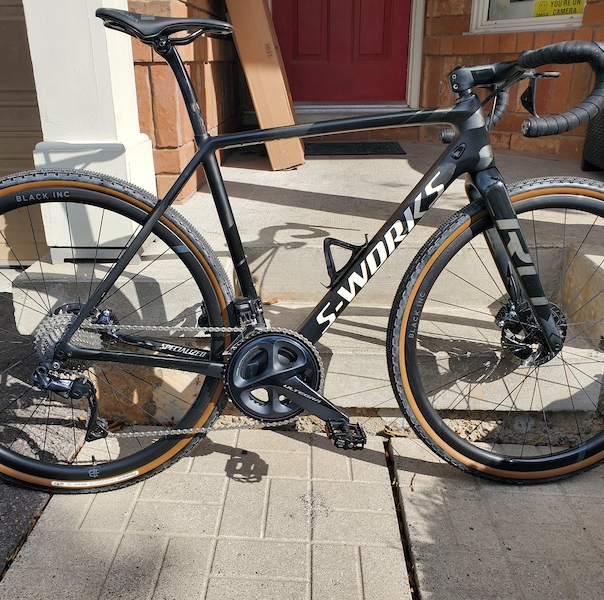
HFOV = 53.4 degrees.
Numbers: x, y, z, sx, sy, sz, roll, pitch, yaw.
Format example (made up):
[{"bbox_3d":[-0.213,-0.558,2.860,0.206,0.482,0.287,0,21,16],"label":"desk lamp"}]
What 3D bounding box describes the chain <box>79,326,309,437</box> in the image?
[{"bbox_3d":[-0.234,0.169,1.251,0.533,0.244,0.034,-1,13,-3],"label":"chain"}]

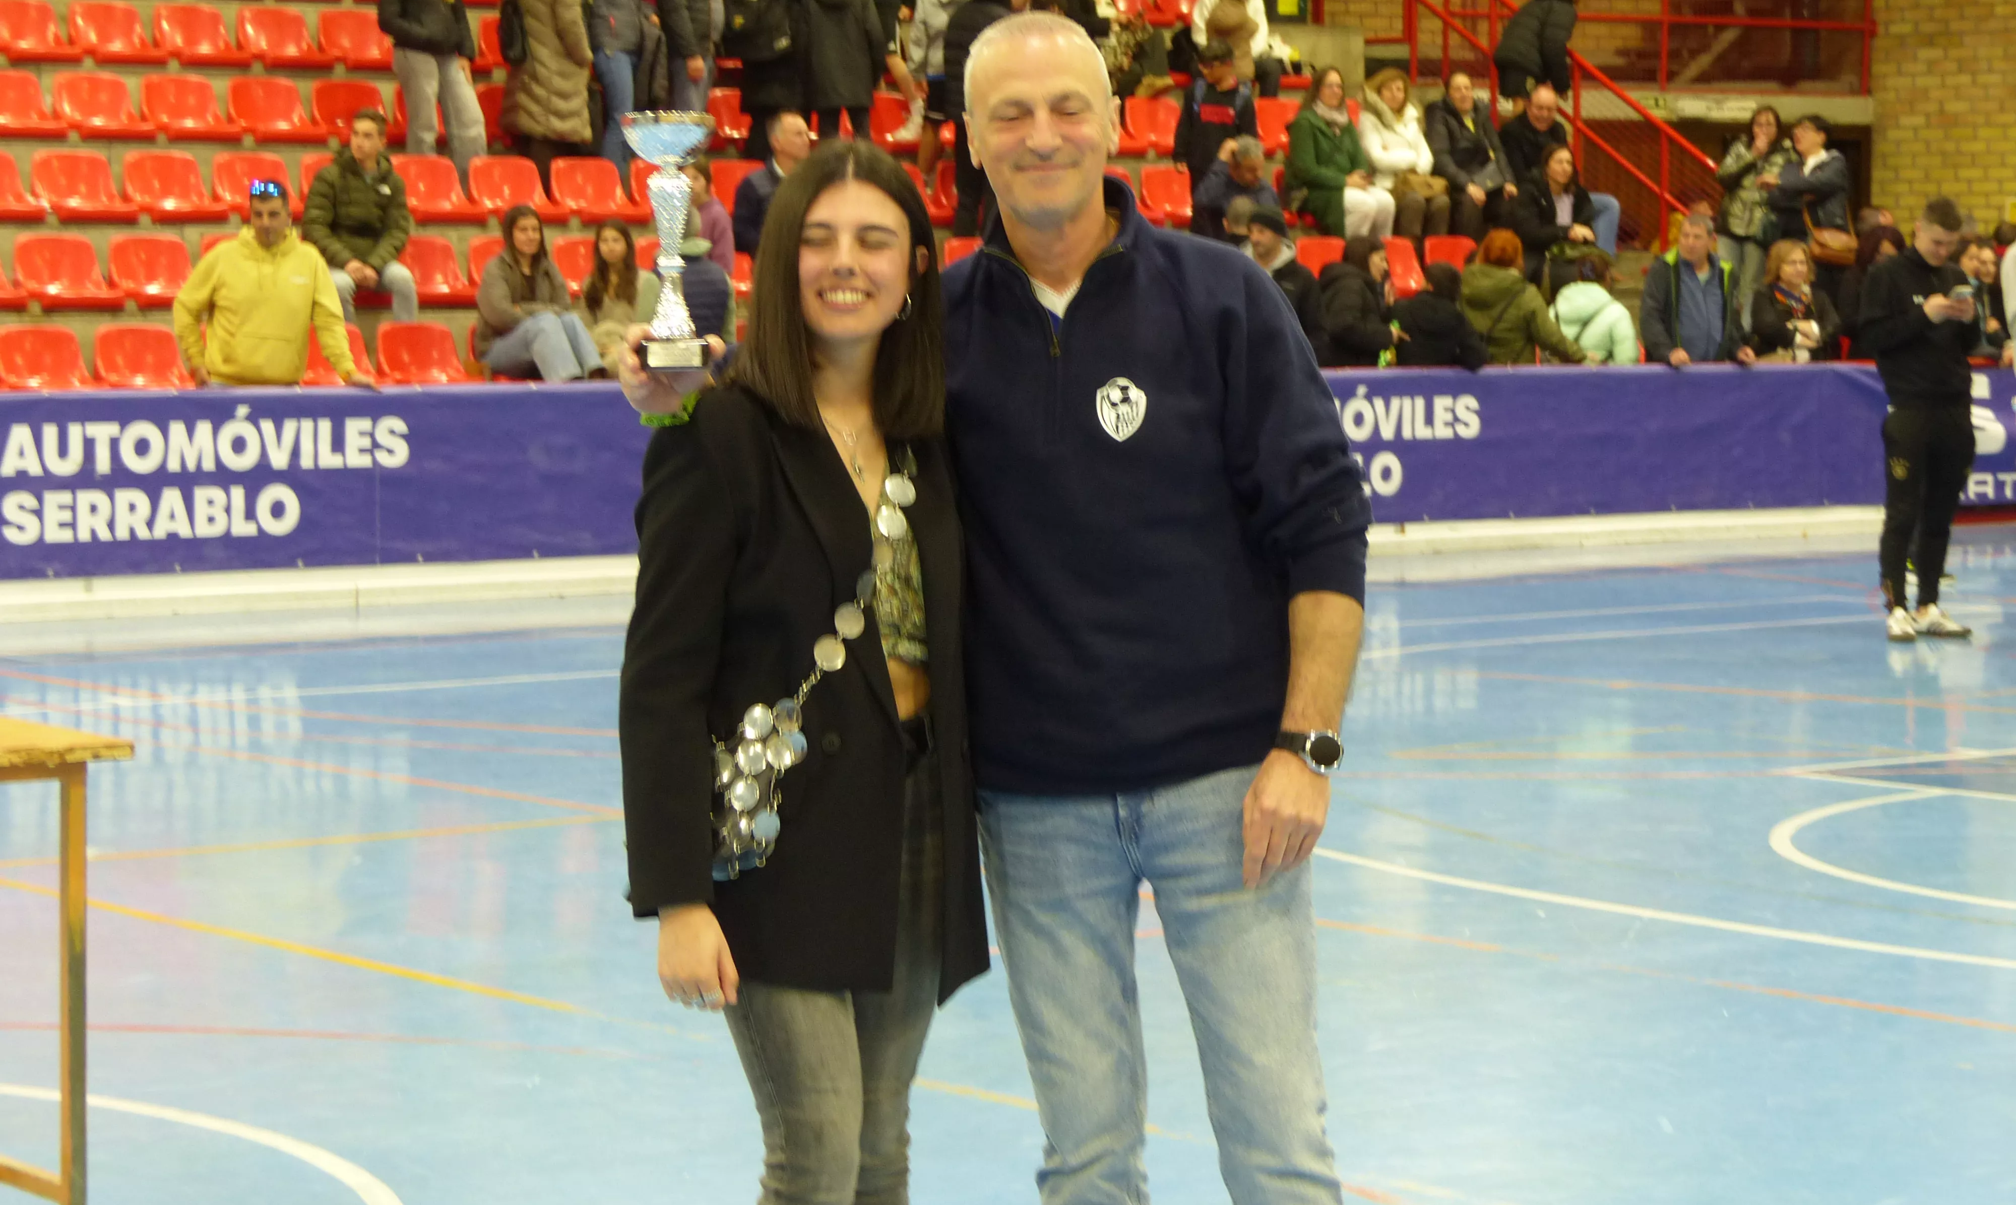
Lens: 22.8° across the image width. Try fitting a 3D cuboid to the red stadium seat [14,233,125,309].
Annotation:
[{"bbox_3d":[-4.350,-1.524,23.100,0.421,0.328,0.382,-3,5,-38],"label":"red stadium seat"}]

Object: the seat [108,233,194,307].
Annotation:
[{"bbox_3d":[-3.963,-1.546,23.400,0.421,0.328,0.382,-3,5,-38],"label":"seat"}]

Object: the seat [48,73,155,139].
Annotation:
[{"bbox_3d":[-4.503,-2.460,24.866,0.421,0.328,0.382,-3,5,-38],"label":"seat"}]

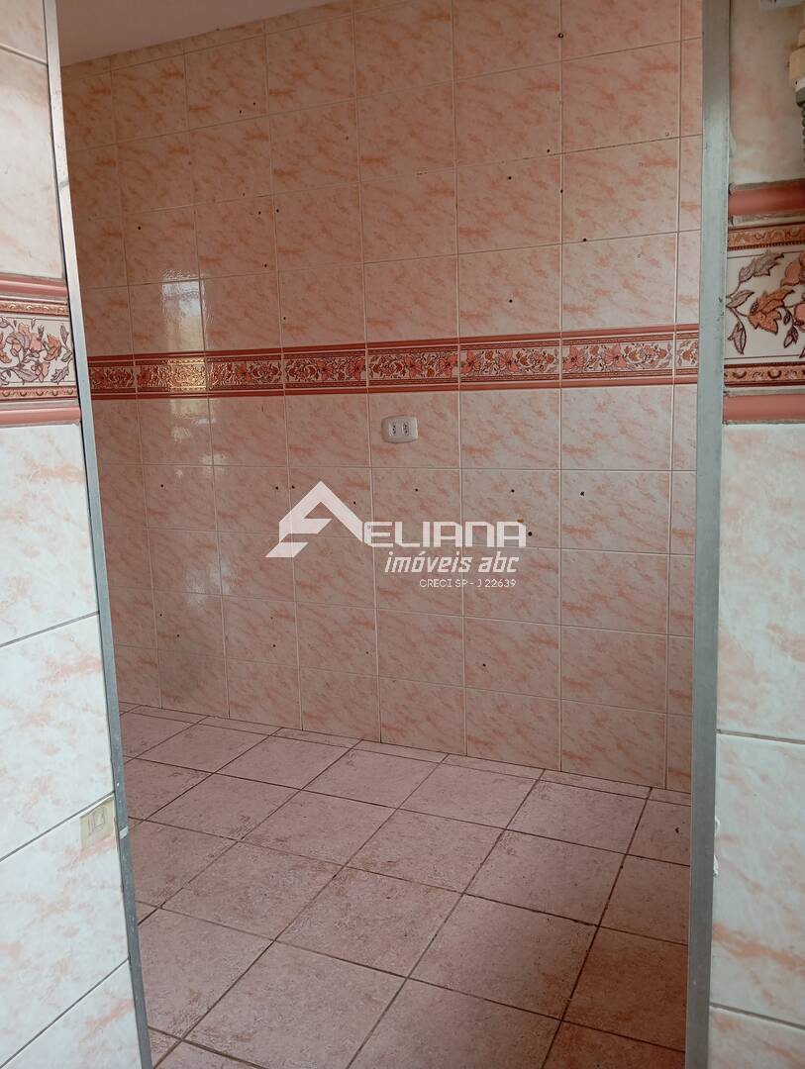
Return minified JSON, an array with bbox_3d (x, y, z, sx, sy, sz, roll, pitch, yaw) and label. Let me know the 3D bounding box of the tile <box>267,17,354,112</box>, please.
[{"bbox_3d":[-0.299,-1.536,2.849,0.332,0.248,0.010,3,11,25],"label":"tile"}]

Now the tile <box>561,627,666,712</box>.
[{"bbox_3d":[0.667,0.422,2.734,0.330,0.248,0.010,3,11,25],"label":"tile"}]

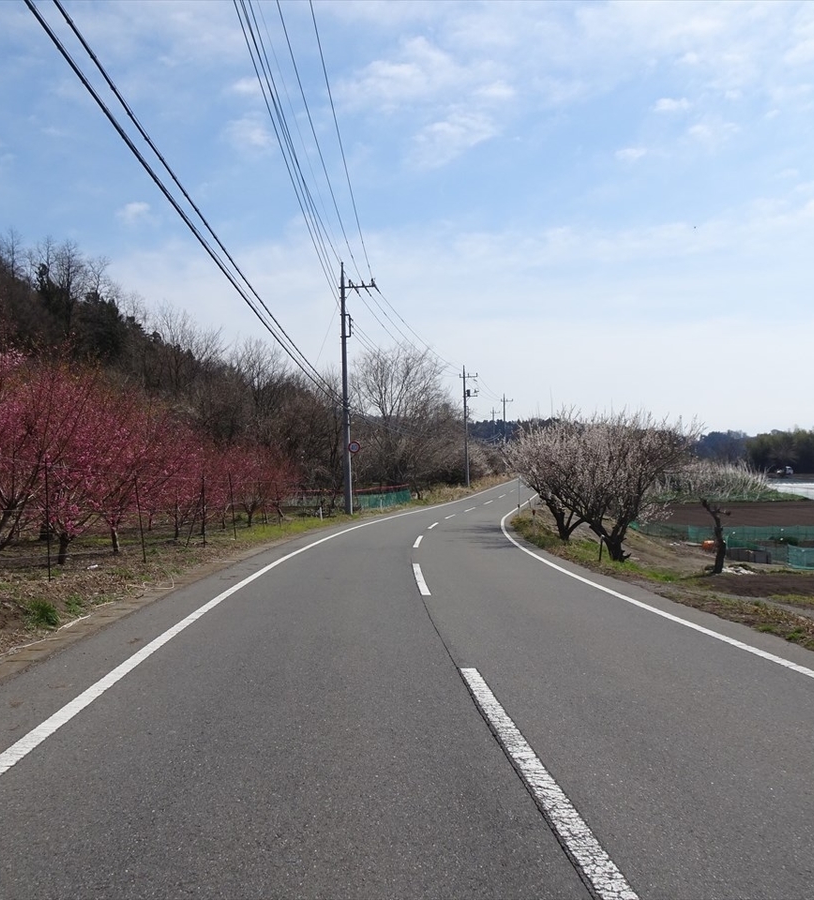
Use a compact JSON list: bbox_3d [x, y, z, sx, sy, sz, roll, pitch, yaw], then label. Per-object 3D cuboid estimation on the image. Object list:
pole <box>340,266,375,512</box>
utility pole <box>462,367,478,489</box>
[{"bbox_3d":[-2.415,-3.127,42.300,1.830,12.800,0.450,-2,0,8],"label":"pole"},{"bbox_3d":[6.474,-2.415,85.500,1.750,12.400,0.500,-2,0,13],"label":"utility pole"}]

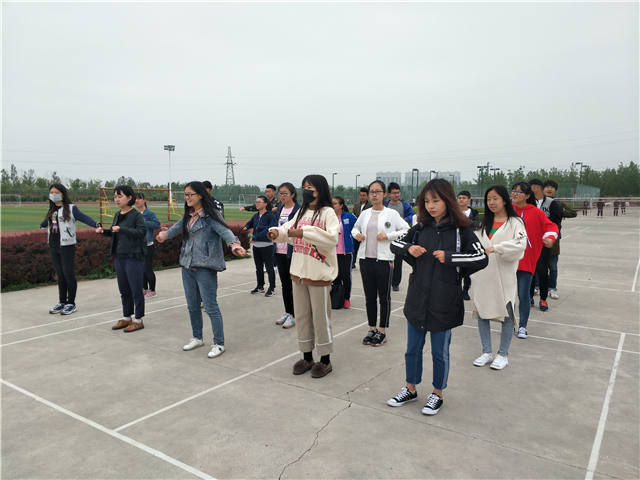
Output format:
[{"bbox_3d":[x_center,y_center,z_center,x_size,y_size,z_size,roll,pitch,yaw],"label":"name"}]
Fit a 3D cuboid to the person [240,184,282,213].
[{"bbox_3d":[-1.097,-0.218,9.243,0.950,1.765,0.520,3,6,33],"label":"person"}]

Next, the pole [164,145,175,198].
[{"bbox_3d":[-44.346,-19.115,136.249,3.400,17.800,1.000,-3,6,-37],"label":"pole"}]

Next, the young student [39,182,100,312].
[{"bbox_3d":[-3.307,0.122,5.999,0.980,1.695,0.420,2,5,23],"label":"young student"}]

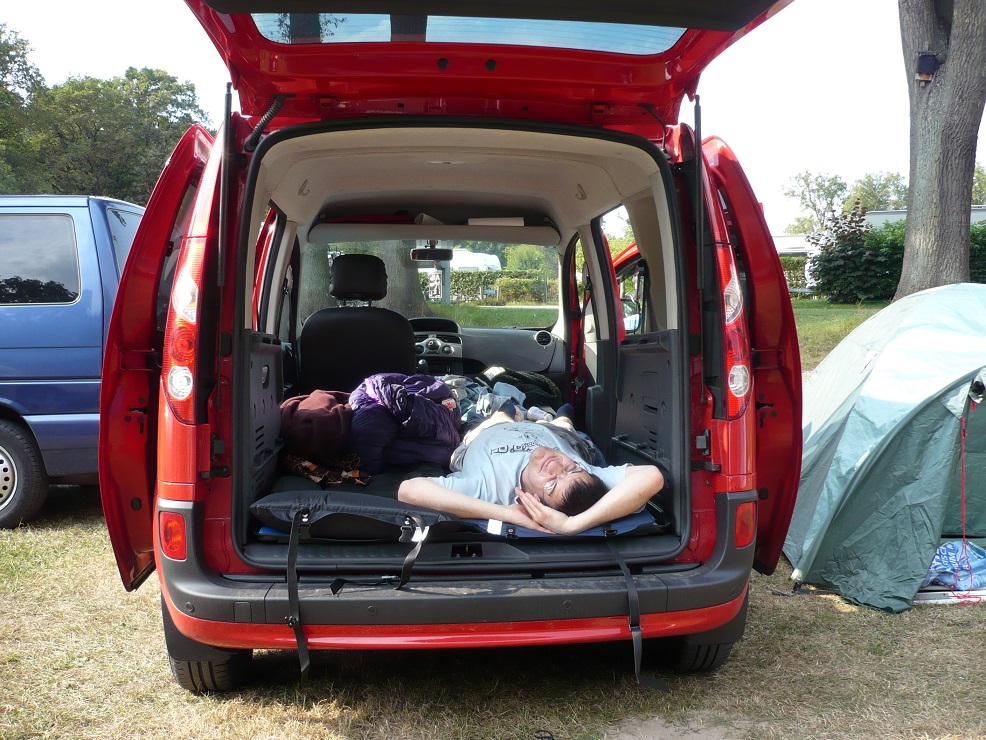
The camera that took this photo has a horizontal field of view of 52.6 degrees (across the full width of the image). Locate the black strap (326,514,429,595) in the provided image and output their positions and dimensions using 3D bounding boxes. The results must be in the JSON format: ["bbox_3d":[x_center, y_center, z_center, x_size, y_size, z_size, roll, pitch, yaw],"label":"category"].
[{"bbox_3d":[-0.306,0.498,2.705,0.270,0.195,0.120,0,5,-6],"label":"black strap"}]

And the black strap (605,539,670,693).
[{"bbox_3d":[0.402,0.685,2.766,0.180,0.420,0.150,0,5,-6],"label":"black strap"}]

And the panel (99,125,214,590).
[{"bbox_3d":[-1.014,-0.046,3.365,0.340,1.400,0.880,0,5,-6],"label":"panel"}]

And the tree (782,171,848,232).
[{"bbox_3d":[18.739,-7.664,58.342,3.839,7.909,3.839,2,5,18],"label":"tree"}]

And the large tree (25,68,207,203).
[{"bbox_3d":[-15.923,-7.606,42.442,7.665,10.224,7.282,-2,5,-20],"label":"large tree"}]

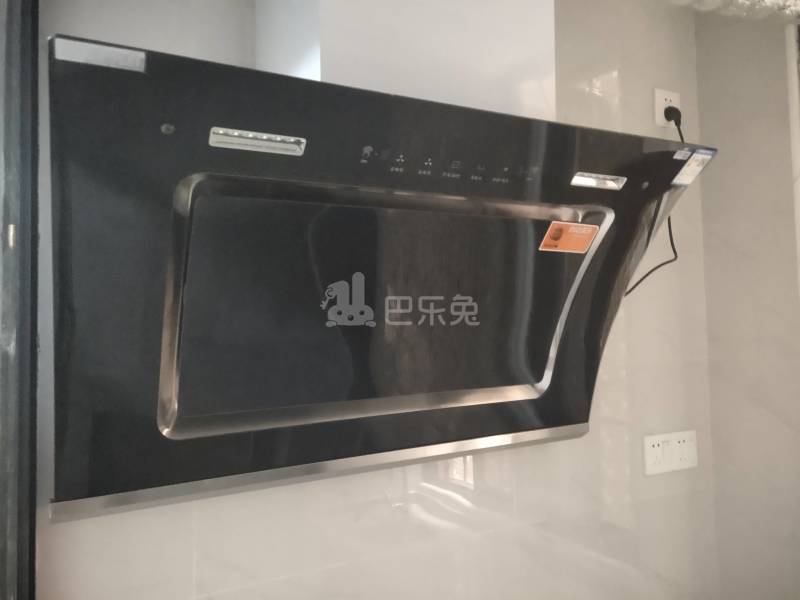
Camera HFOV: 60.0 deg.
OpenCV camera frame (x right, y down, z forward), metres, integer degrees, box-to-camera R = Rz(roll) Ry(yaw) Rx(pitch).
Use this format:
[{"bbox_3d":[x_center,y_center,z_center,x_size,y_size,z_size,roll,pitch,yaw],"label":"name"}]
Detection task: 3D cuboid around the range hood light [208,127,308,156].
[{"bbox_3d":[-0.146,-0.164,0.720,0.104,0.021,0.012,-1,35,-32],"label":"range hood light"}]

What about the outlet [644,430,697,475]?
[{"bbox_3d":[0.619,0.345,1.578,0.172,0.086,0.010,0,-3,-30],"label":"outlet"}]

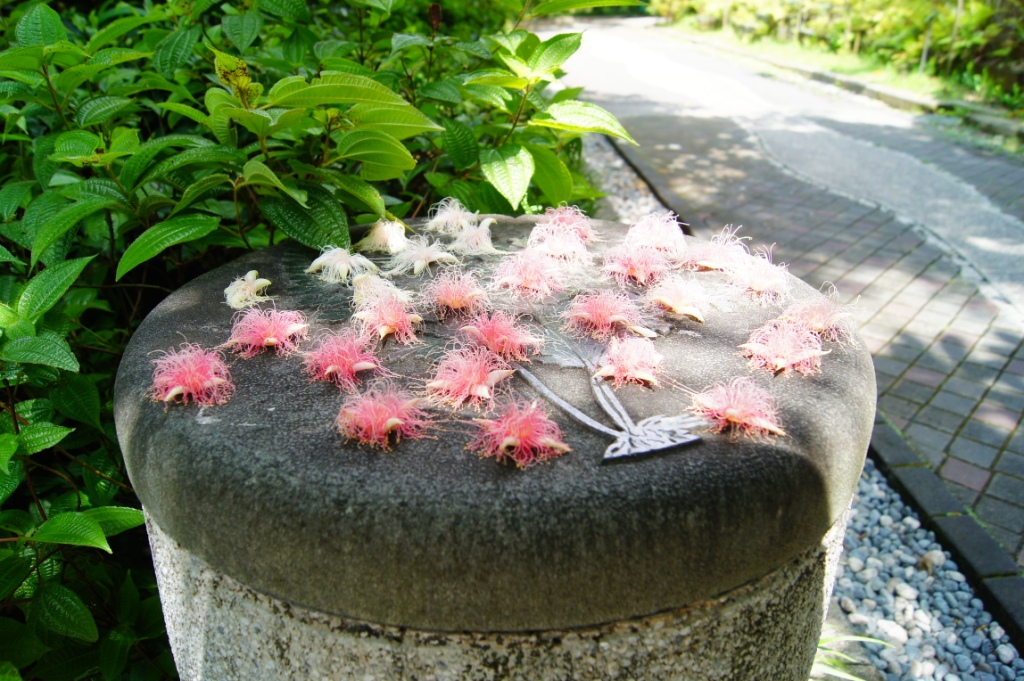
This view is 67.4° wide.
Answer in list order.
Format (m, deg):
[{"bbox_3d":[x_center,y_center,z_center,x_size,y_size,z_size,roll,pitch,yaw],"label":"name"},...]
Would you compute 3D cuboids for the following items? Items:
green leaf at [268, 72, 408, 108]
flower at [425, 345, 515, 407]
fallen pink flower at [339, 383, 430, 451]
[{"bbox_3d":[-0.167,-0.241,0.740,0.134,0.022,0.048,-1,-10,6],"label":"green leaf"},{"bbox_3d":[-0.028,0.019,0.519,0.060,0.030,0.057,-1,25,-3],"label":"flower"},{"bbox_3d":[-0.069,0.037,0.410,0.050,0.025,0.045,-5,25,-10],"label":"fallen pink flower"}]

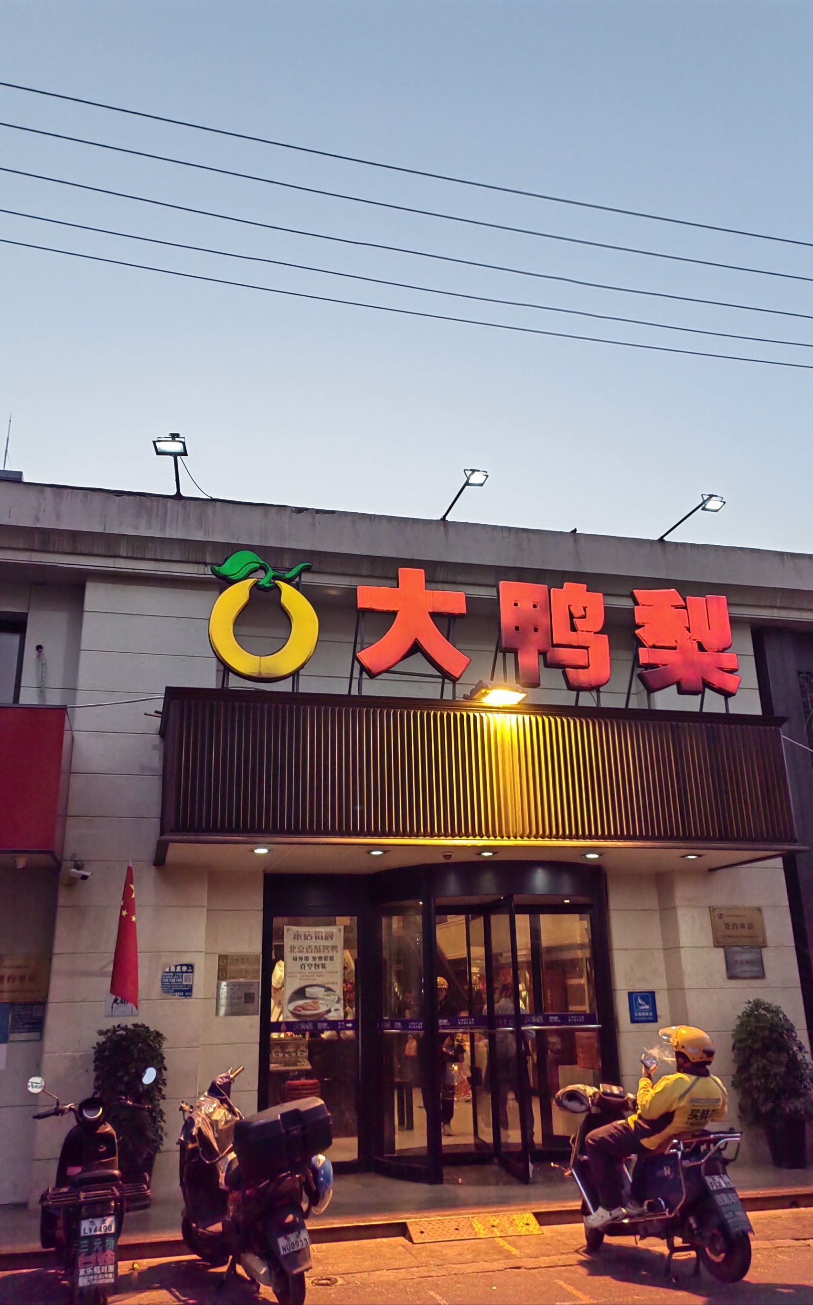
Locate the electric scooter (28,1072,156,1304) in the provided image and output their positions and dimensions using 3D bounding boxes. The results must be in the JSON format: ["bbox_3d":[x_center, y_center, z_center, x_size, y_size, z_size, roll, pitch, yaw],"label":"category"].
[{"bbox_3d":[-1.890,3.176,5.995,0.750,1.240,1.700,5,-20,-21],"label":"electric scooter"}]

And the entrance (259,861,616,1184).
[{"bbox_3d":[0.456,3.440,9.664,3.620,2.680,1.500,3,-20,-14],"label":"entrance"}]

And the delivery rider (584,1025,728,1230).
[{"bbox_3d":[1.571,3.125,6.822,0.620,1.200,0.860,10,-22,-29],"label":"delivery rider"}]

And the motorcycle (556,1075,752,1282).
[{"bbox_3d":[1.639,3.493,6.814,0.740,1.110,1.720,10,-22,-30],"label":"motorcycle"}]

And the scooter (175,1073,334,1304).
[{"bbox_3d":[-1.050,3.316,6.363,0.700,1.180,1.800,3,-19,-30],"label":"scooter"}]

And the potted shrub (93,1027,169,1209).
[{"bbox_3d":[-2.250,3.724,8.253,0.580,1.350,0.580,3,-20,-14],"label":"potted shrub"}]

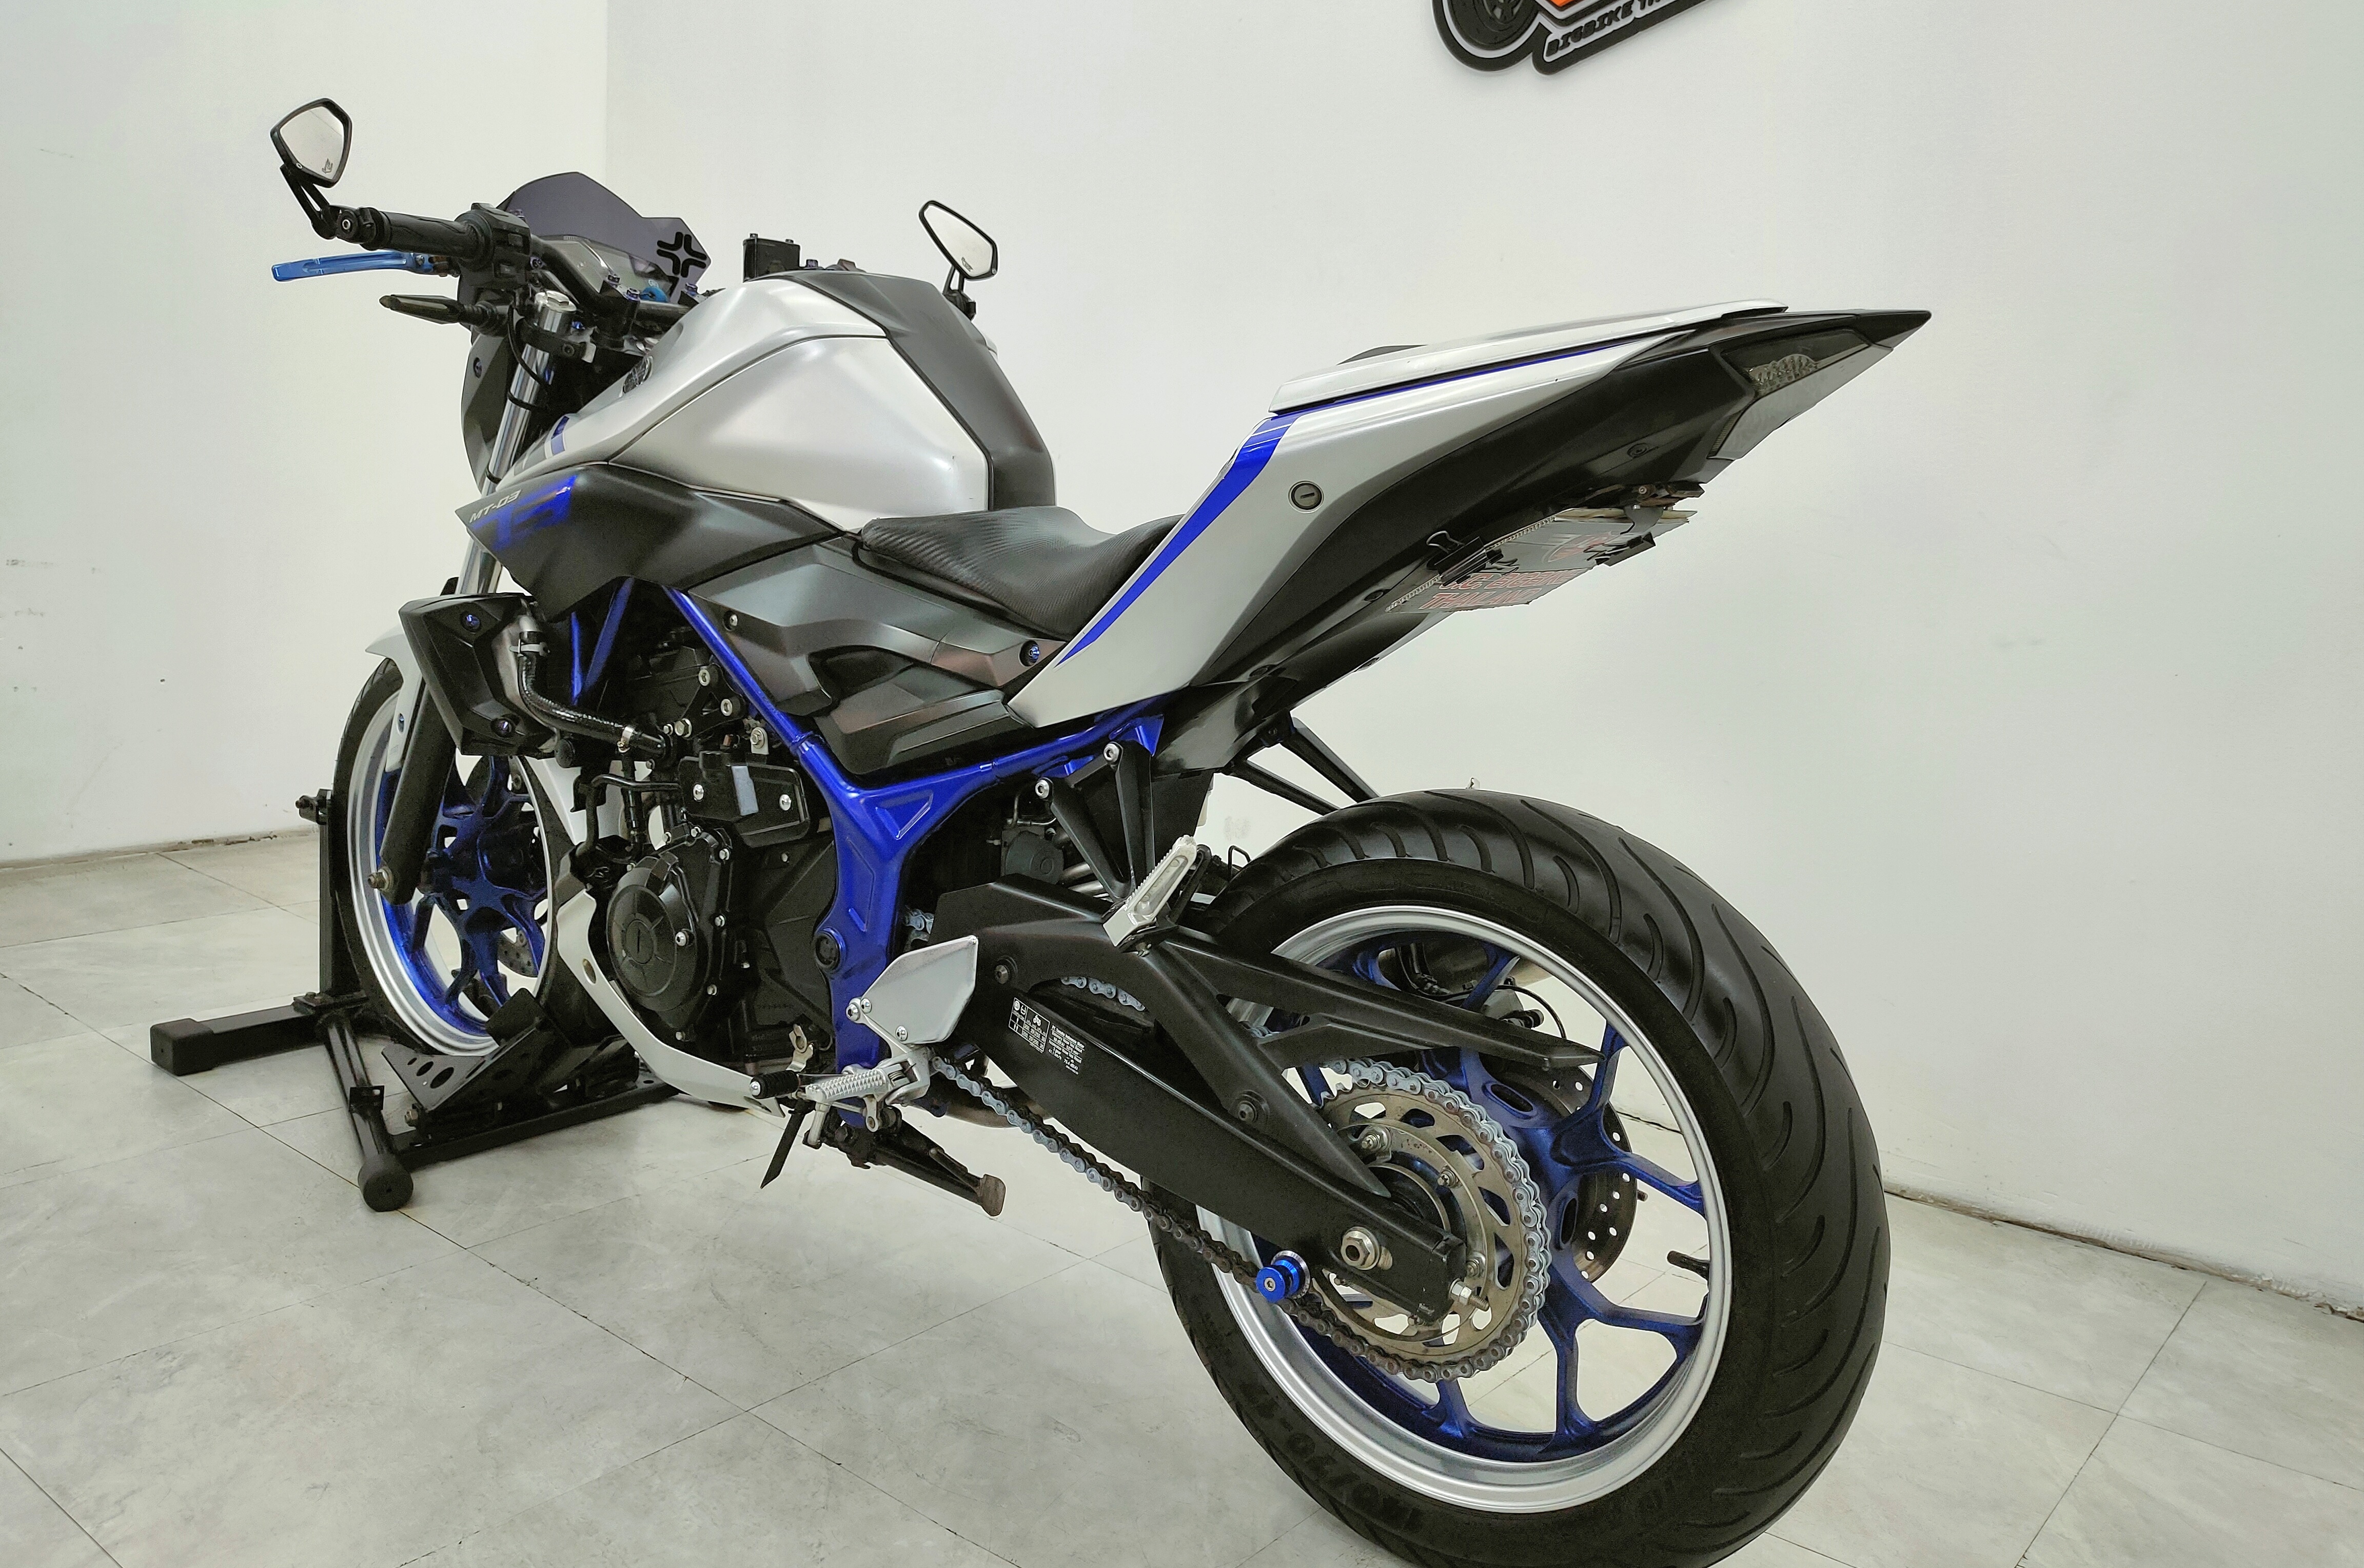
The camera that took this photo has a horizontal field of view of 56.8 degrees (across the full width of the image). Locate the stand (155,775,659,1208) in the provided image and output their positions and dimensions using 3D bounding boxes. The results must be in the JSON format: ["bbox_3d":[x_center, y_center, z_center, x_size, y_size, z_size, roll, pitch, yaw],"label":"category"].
[{"bbox_3d":[-0.896,0.205,2.699,0.710,0.315,0.565,13,15,40],"label":"stand"}]

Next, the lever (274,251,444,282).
[{"bbox_3d":[-0.778,-0.487,2.074,0.045,0.030,0.170,13,15,40],"label":"lever"}]

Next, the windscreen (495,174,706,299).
[{"bbox_3d":[-0.650,-0.592,2.355,0.160,0.130,0.240,13,15,40],"label":"windscreen"}]

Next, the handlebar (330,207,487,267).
[{"bbox_3d":[-0.696,-0.499,1.984,0.050,0.045,0.150,10,14,31],"label":"handlebar"}]

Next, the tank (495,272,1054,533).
[{"bbox_3d":[-0.344,-0.374,2.115,0.600,0.235,0.320,13,15,40],"label":"tank"}]

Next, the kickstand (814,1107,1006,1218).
[{"bbox_3d":[-0.232,0.331,1.916,0.250,0.070,0.090,13,15,40],"label":"kickstand"}]

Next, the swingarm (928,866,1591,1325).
[{"bbox_3d":[0.073,0.220,1.820,0.670,0.220,0.280,13,15,40],"label":"swingarm"}]

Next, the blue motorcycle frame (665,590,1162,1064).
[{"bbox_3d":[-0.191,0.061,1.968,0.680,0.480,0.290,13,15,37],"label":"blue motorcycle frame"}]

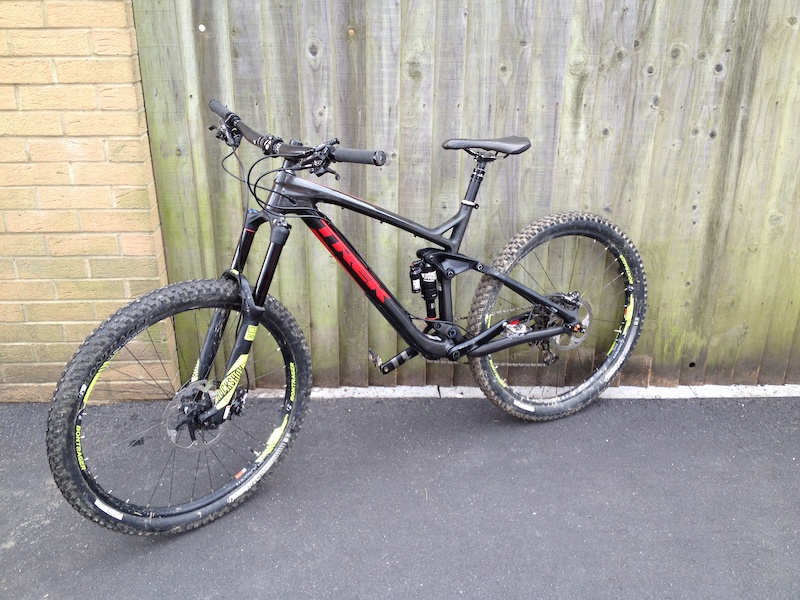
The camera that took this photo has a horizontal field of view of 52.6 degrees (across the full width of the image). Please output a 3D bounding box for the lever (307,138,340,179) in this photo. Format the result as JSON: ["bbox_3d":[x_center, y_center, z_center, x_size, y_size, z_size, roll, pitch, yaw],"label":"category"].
[{"bbox_3d":[-0.170,-0.314,1.792,0.072,0.072,0.088,-16,28,-36],"label":"lever"}]

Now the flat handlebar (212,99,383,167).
[{"bbox_3d":[-0.290,-0.389,1.941,0.078,0.073,0.762,-16,28,-36],"label":"flat handlebar"}]

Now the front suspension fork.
[{"bbox_3d":[-0.418,0.041,2.012,0.115,0.555,0.190,14,8,-43],"label":"front suspension fork"}]

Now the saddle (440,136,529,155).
[{"bbox_3d":[0.239,-0.425,2.239,0.277,0.056,0.140,-12,21,-26],"label":"saddle"}]

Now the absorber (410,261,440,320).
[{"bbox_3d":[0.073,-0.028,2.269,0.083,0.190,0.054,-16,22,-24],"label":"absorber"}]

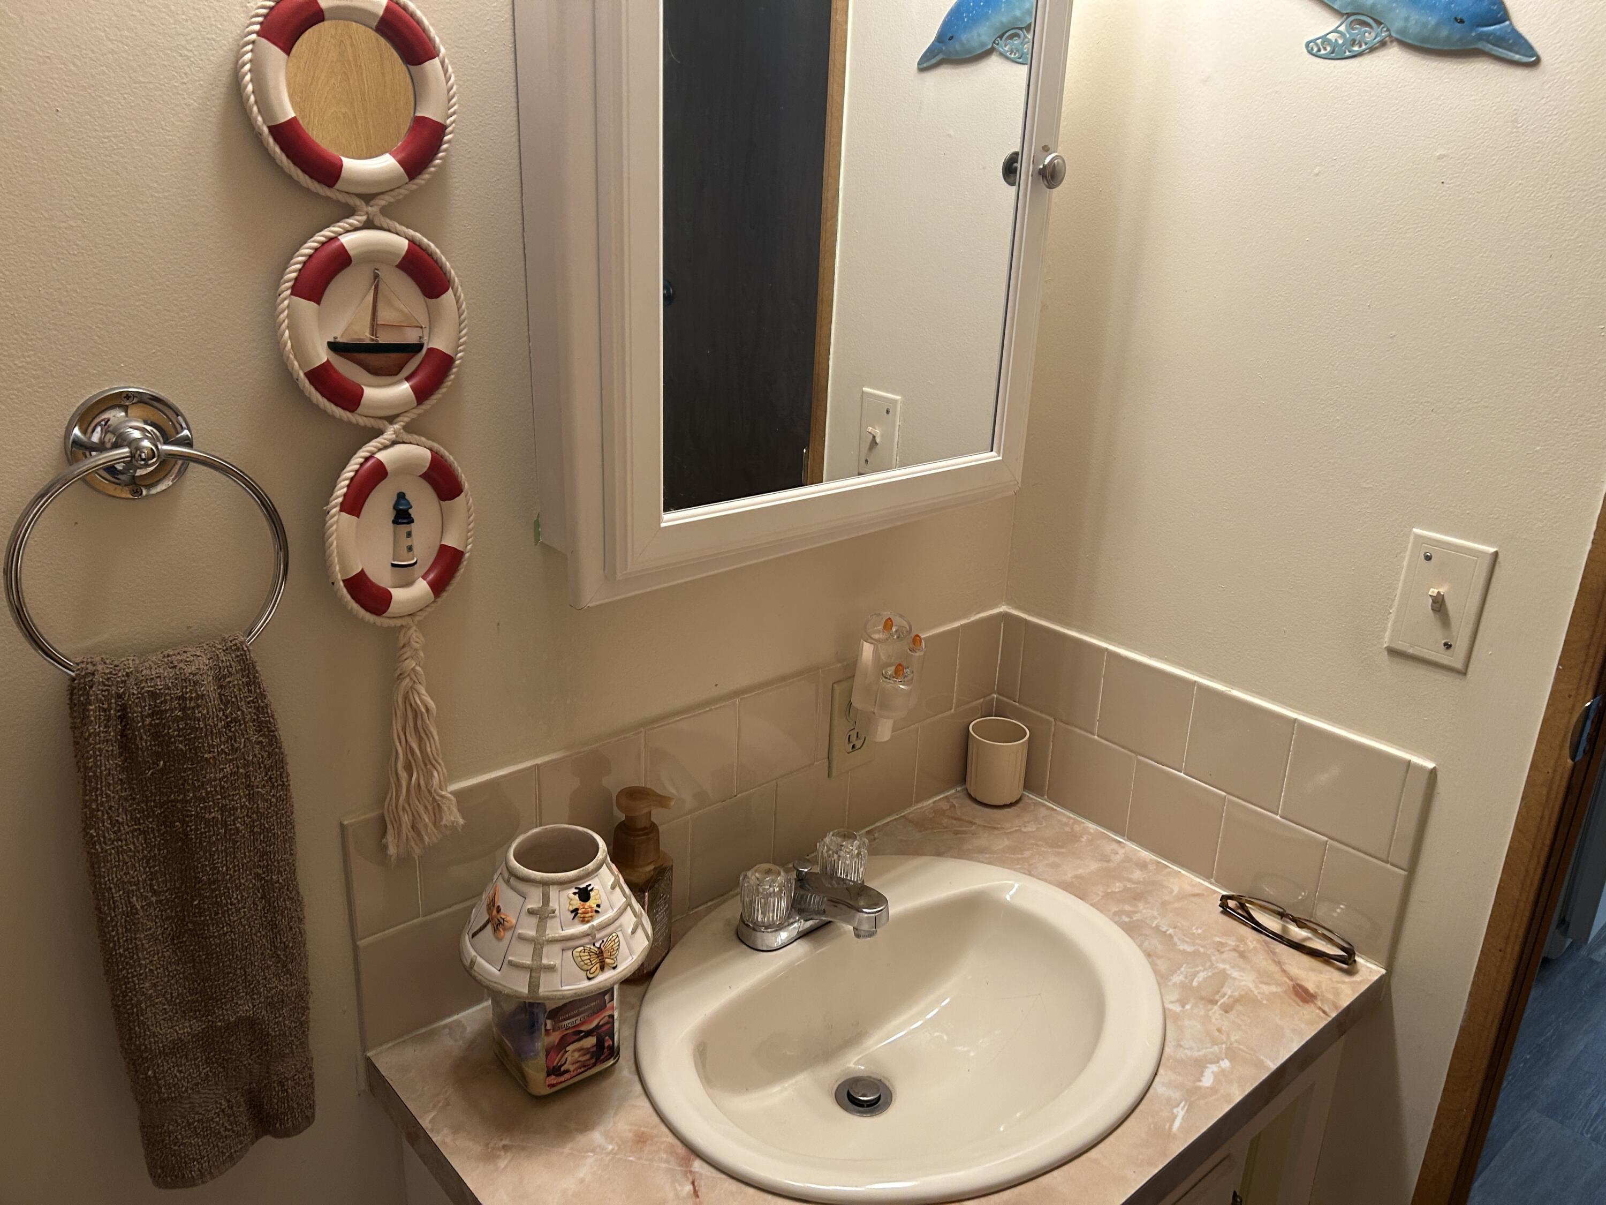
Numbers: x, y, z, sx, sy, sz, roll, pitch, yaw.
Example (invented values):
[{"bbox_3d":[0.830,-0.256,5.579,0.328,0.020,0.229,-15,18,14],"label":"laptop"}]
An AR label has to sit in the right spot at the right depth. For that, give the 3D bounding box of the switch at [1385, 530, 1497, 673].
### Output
[{"bbox_3d":[0.550,0.000,1.049,0.018,0.113,0.071,-15,26,-39],"label":"switch"}]

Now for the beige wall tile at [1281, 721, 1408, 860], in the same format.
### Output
[{"bbox_3d":[0.511,0.175,1.137,0.010,0.107,0.108,-14,25,-38],"label":"beige wall tile"}]

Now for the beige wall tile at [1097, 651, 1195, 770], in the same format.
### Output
[{"bbox_3d":[0.369,0.115,1.296,0.010,0.107,0.108,-14,25,-38],"label":"beige wall tile"}]

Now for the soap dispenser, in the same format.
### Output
[{"bbox_3d":[-0.146,0.250,1.087,0.064,0.171,0.056,5,20,6],"label":"soap dispenser"}]

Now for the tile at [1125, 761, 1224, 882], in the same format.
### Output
[{"bbox_3d":[0.407,0.234,1.312,0.010,0.106,0.108,-15,26,-40],"label":"tile"}]

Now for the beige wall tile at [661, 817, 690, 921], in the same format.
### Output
[{"bbox_3d":[-0.155,0.263,1.148,0.108,0.103,0.010,-15,26,-40],"label":"beige wall tile"}]

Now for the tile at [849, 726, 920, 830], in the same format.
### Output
[{"bbox_3d":[0.088,0.197,1.358,0.108,0.103,0.010,-15,26,-40],"label":"tile"}]

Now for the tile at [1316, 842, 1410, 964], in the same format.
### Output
[{"bbox_3d":[0.537,0.286,1.162,0.010,0.103,0.073,-15,26,-39],"label":"tile"}]

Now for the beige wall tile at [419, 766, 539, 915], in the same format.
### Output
[{"bbox_3d":[-0.269,0.195,0.998,0.108,0.107,0.010,-15,26,-41],"label":"beige wall tile"}]

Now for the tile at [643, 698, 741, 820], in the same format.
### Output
[{"bbox_3d":[-0.108,0.151,1.141,0.108,0.107,0.010,-15,26,-41],"label":"tile"}]

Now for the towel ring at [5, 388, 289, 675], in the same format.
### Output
[{"bbox_3d":[-0.403,-0.037,0.739,0.156,0.181,0.058,-15,26,-41],"label":"towel ring"}]

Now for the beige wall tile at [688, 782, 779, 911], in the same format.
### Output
[{"bbox_3d":[-0.074,0.240,1.208,0.108,0.104,0.010,-15,26,-41],"label":"beige wall tile"}]

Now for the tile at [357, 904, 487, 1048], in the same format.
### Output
[{"bbox_3d":[-0.319,0.311,1.013,0.107,0.106,0.010,-15,26,-40],"label":"tile"}]

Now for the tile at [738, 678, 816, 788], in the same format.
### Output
[{"bbox_3d":[-0.028,0.130,1.219,0.108,0.107,0.010,-15,26,-40],"label":"tile"}]

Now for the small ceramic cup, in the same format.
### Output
[{"bbox_3d":[0.231,0.188,1.423,0.071,0.082,0.071,2,19,-1],"label":"small ceramic cup"}]

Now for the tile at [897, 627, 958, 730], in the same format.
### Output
[{"bbox_3d":[0.134,0.086,1.355,0.108,0.107,0.010,-15,26,-41],"label":"tile"}]

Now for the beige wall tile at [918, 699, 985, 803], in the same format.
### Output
[{"bbox_3d":[0.169,0.175,1.428,0.108,0.103,0.010,-15,26,-40],"label":"beige wall tile"}]

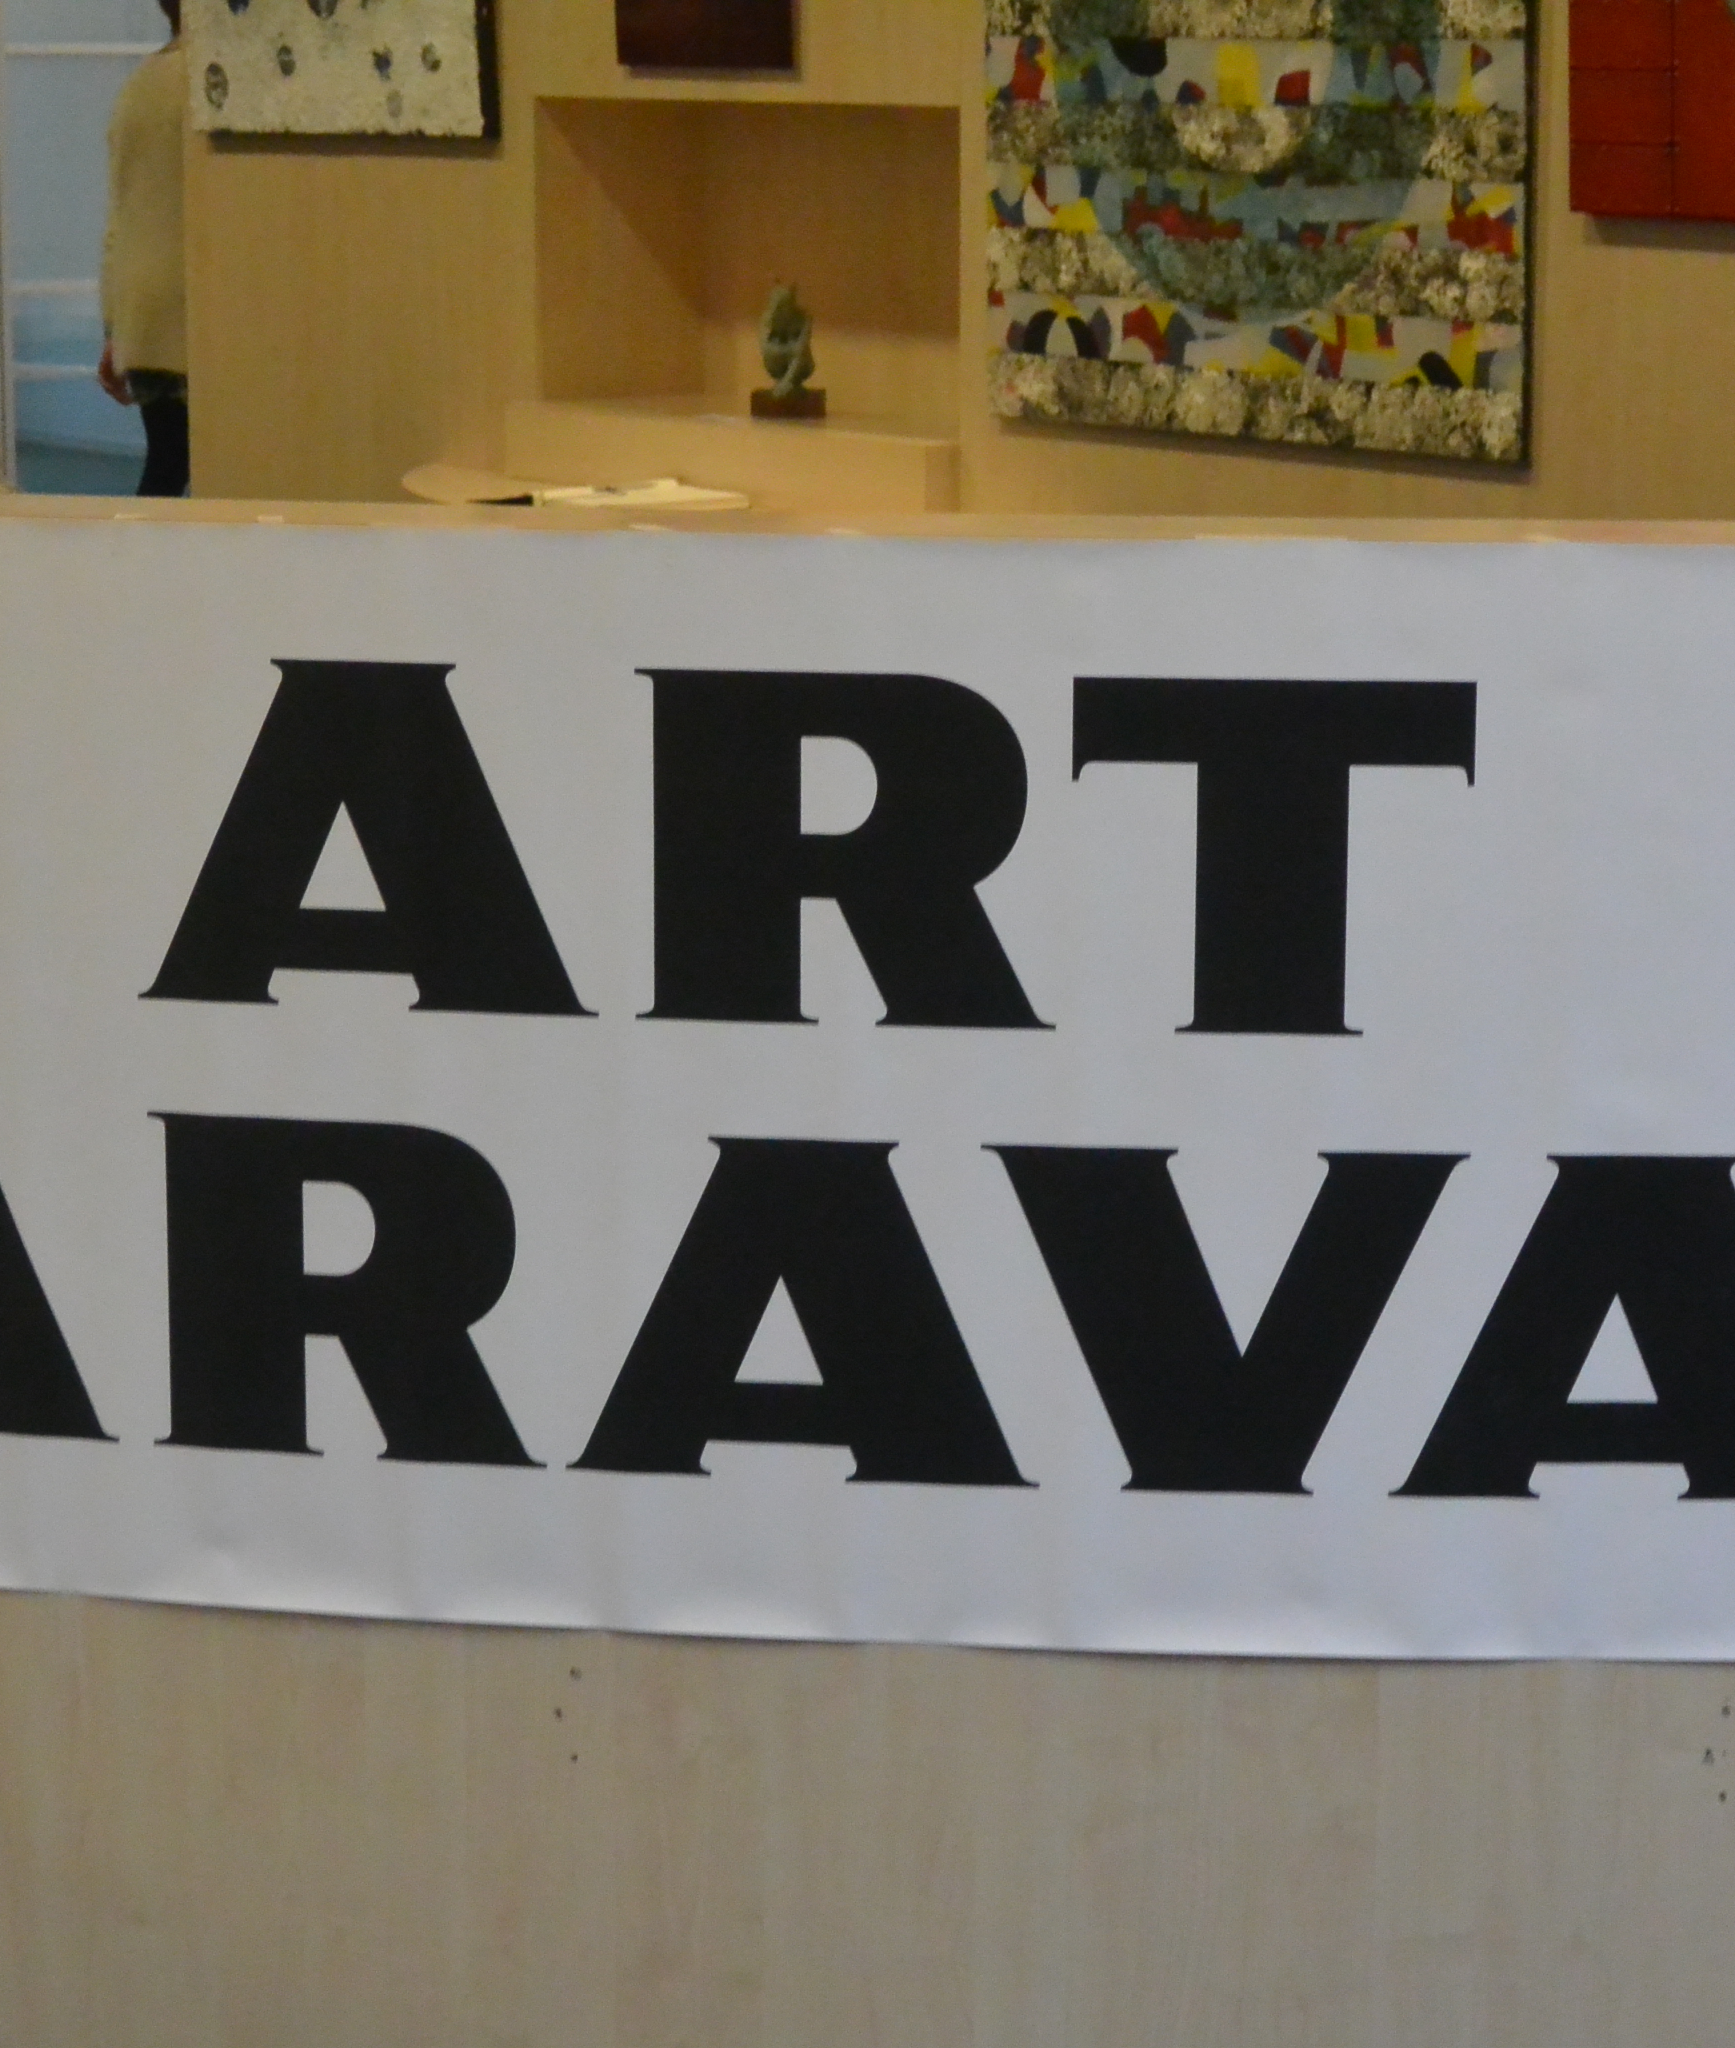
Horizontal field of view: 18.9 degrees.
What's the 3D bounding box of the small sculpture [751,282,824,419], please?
[{"bbox_3d":[-0.112,-0.945,7.300,0.104,0.186,0.085,0,11,2],"label":"small sculpture"}]

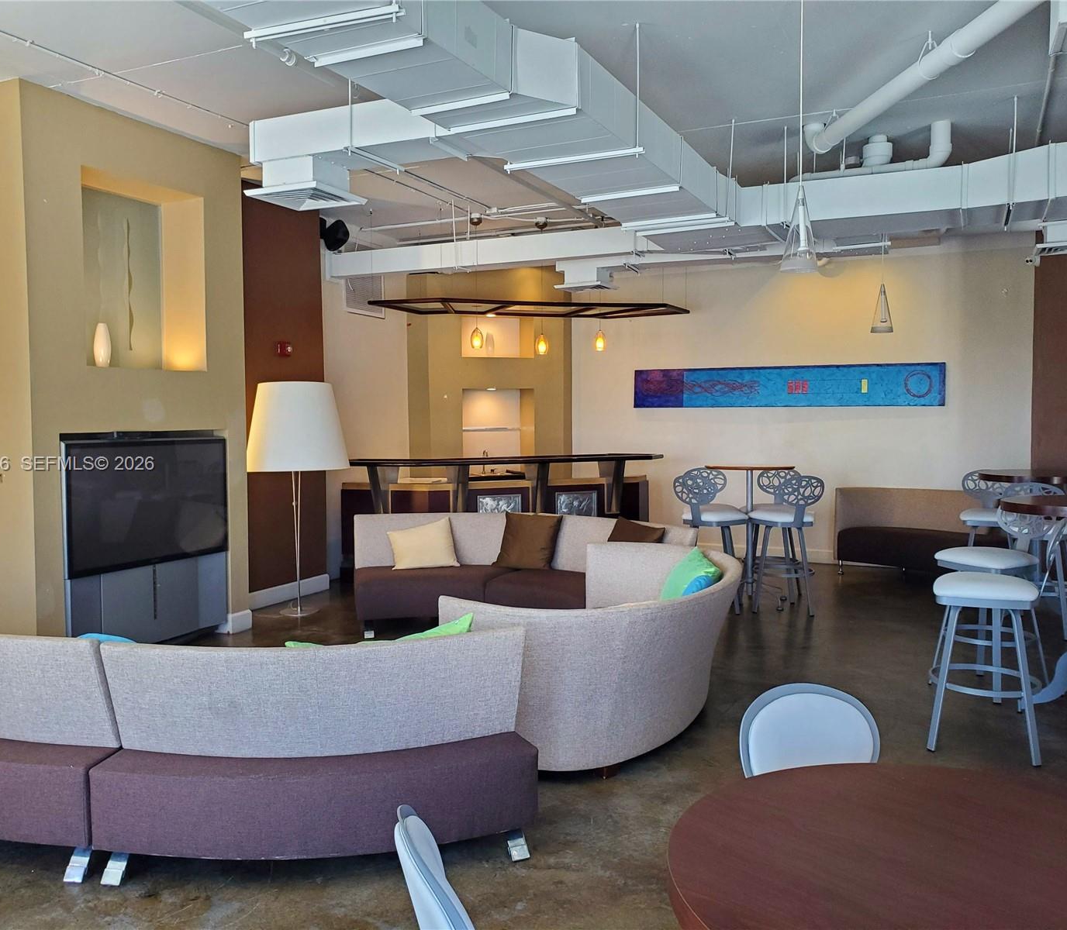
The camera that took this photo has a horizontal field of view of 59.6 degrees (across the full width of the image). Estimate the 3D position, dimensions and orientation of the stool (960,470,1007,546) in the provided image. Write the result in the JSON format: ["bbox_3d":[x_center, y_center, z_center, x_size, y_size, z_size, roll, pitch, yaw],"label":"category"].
[{"bbox_3d":[3.465,0.583,7.047,0.470,1.050,0.570,1,4,28],"label":"stool"}]

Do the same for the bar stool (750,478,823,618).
[{"bbox_3d":[1.929,0.587,7.111,0.470,1.050,0.570,-1,3,-20],"label":"bar stool"}]

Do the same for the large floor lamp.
[{"bbox_3d":[-1.800,0.253,7.080,0.810,1.755,0.810,0,3,0],"label":"large floor lamp"}]

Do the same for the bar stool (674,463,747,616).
[{"bbox_3d":[1.364,0.587,7.156,0.470,1.050,0.570,3,4,44],"label":"bar stool"}]

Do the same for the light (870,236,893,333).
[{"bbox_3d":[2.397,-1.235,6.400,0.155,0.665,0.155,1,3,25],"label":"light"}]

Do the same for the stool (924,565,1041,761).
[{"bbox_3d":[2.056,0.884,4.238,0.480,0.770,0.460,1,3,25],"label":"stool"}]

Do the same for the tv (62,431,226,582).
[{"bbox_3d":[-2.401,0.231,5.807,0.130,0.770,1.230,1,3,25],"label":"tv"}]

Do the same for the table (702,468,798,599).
[{"bbox_3d":[1.726,0.559,7.411,0.735,1.075,0.735,1,3,25],"label":"table"}]

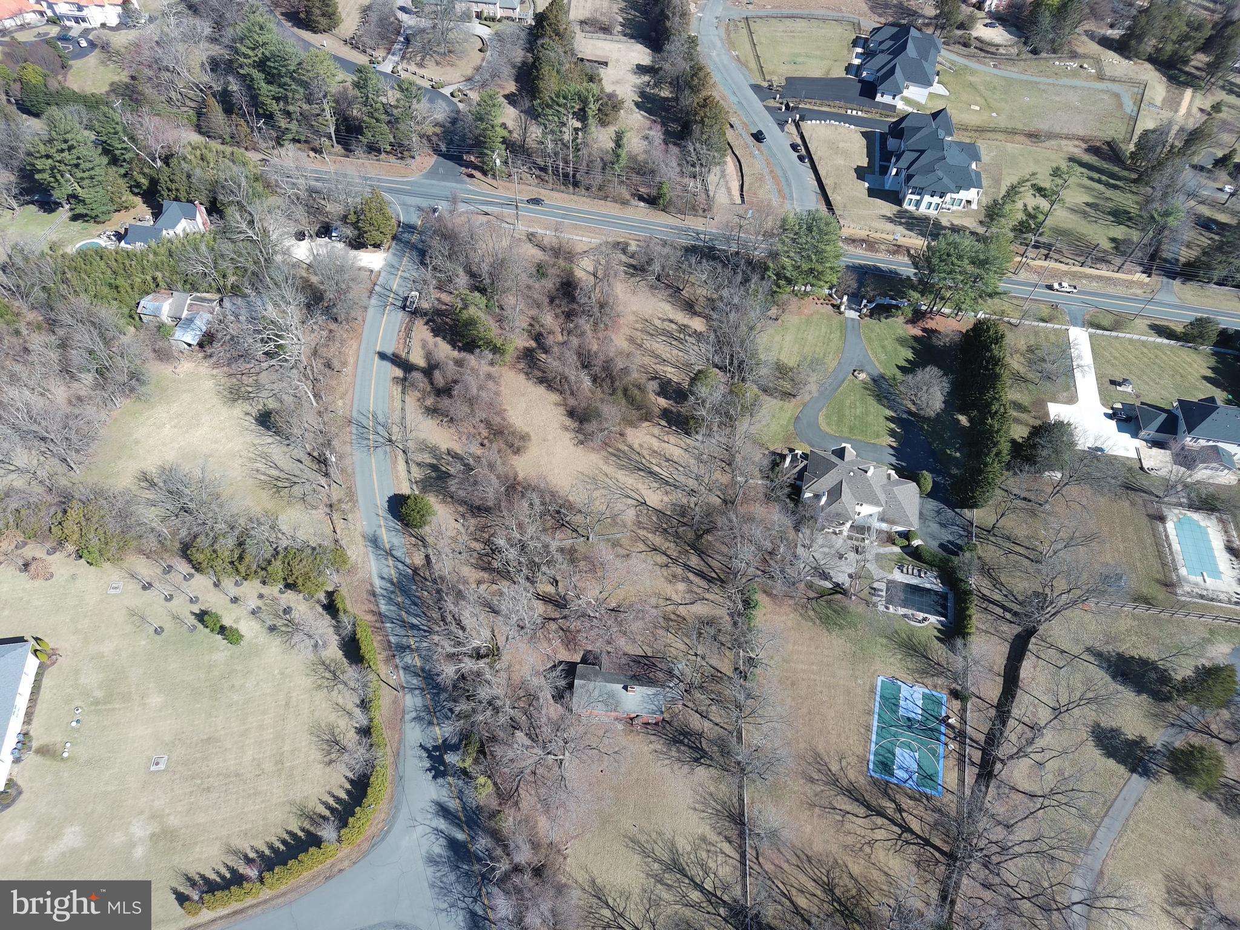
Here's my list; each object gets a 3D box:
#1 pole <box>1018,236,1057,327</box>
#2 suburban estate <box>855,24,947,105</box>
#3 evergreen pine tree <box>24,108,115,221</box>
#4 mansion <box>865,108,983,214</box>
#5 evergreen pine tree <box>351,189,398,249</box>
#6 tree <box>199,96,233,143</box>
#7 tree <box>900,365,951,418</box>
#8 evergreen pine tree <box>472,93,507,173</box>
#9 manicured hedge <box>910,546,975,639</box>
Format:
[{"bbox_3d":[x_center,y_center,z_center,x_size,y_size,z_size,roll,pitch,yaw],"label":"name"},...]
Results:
[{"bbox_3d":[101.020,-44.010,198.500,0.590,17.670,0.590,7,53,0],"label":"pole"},{"bbox_3d":[90.920,-128.920,264.790,20.500,11.000,27.000,16,54,7],"label":"suburban estate"},{"bbox_3d":[-126.650,-70.630,194.790,13.940,23.560,13.940,7,53,0],"label":"evergreen pine tree"},{"bbox_3d":[90.490,-85.820,232.500,21.000,11.500,28.000,15,54,7],"label":"mansion"},{"bbox_3d":[-58.390,-60.160,199.200,9.620,13.550,9.620,7,53,0],"label":"evergreen pine tree"},{"bbox_3d":[-109.150,-93.240,221.320,6.300,13.300,6.300,6,53,0],"label":"tree"},{"bbox_3d":[66.680,-15.880,180.170,10.800,9.300,10.800,6,53,0],"label":"tree"},{"bbox_3d":[-33.420,-86.840,216.140,9.030,21.890,9.030,7,53,0],"label":"evergreen pine tree"},{"bbox_3d":[59.770,23.020,153.140,11.780,4.220,16.490,16,54,7],"label":"manicured hedge"}]

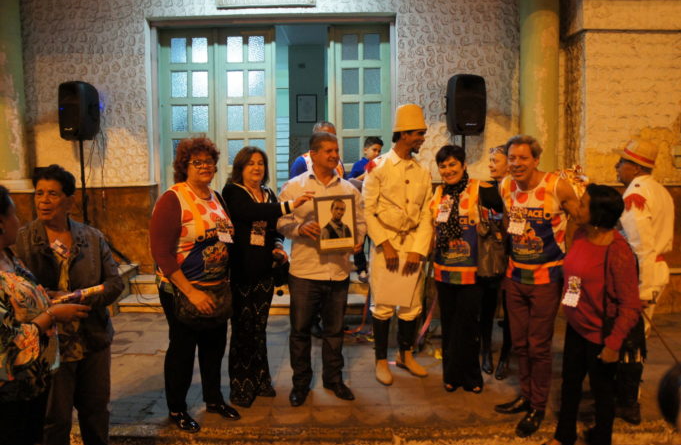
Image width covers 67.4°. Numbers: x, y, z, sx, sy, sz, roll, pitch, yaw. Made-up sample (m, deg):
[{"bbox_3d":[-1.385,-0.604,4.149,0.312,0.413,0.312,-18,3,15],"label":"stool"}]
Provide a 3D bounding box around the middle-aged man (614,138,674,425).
[{"bbox_3d":[1.801,0.323,3.000,0.380,1.624,0.480,0,2,28],"label":"middle-aged man"}]

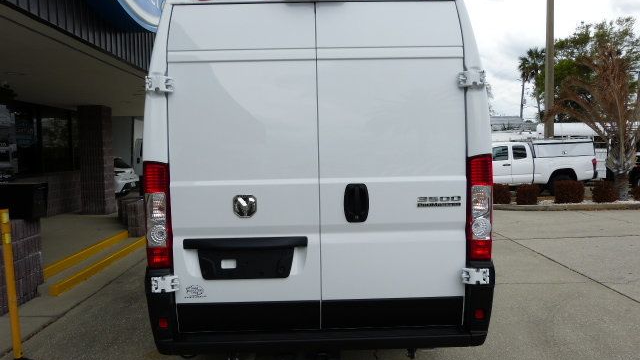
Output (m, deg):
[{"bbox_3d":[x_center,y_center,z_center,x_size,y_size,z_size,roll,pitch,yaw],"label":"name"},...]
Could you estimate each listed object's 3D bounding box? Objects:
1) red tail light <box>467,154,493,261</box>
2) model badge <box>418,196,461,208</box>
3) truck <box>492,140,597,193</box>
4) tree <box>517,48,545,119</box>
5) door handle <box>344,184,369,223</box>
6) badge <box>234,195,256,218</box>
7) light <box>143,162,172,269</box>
[{"bbox_3d":[0.917,0.160,2.673,0.178,0.619,0.140,-1,4,-1],"label":"red tail light"},{"bbox_3d":[0.679,0.126,2.623,0.252,0.065,0.015,-1,4,-1],"label":"model badge"},{"bbox_3d":[5.712,-0.413,14.531,5.290,1.760,1.840,-2,4,-7],"label":"truck"},{"bbox_3d":[23.549,-8.510,51.858,3.150,12.286,3.000,-1,4,-1],"label":"tree"},{"bbox_3d":[0.209,0.133,2.607,0.141,0.221,0.050,-1,4,-1],"label":"door handle"},{"bbox_3d":[-0.421,0.150,2.605,0.132,0.132,0.020,-1,4,-1],"label":"badge"},{"bbox_3d":[-0.919,0.201,2.642,0.169,0.607,0.140,-1,4,-1],"label":"light"}]

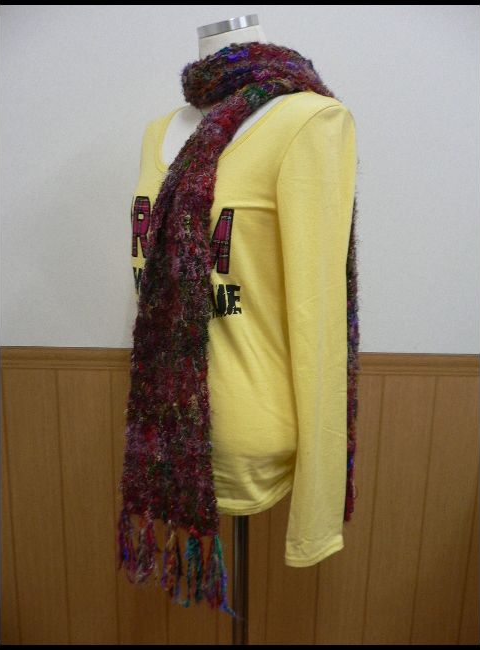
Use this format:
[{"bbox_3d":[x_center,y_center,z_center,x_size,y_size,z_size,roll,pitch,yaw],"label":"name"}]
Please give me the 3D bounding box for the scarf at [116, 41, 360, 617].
[{"bbox_3d":[0.006,0.009,0.960,0.290,0.770,0.250,-11,18,-42],"label":"scarf"}]

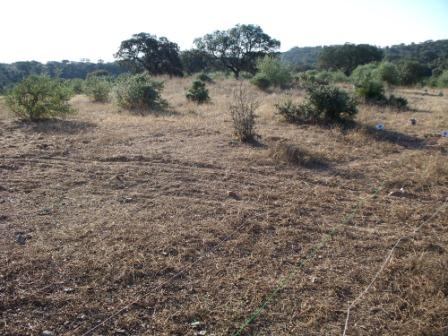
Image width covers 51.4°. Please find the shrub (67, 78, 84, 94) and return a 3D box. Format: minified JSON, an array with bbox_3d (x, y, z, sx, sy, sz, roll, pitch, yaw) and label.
[{"bbox_3d":[-9.009,-4.947,28.167,1.056,0.911,0.950,0,12,0],"label":"shrub"}]

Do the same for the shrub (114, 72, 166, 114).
[{"bbox_3d":[-3.018,-2.726,16.689,1.807,1.361,1.626,0,12,0],"label":"shrub"}]

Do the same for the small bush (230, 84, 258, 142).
[{"bbox_3d":[0.413,-1.149,9.745,0.609,1.177,0.578,0,12,0],"label":"small bush"}]

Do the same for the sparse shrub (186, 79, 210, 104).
[{"bbox_3d":[-1.115,-3.343,20.258,1.012,1.077,0.962,0,12,0],"label":"sparse shrub"}]

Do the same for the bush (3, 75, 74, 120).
[{"bbox_3d":[-5.671,-2.169,14.171,2.065,1.323,1.755,0,12,0],"label":"bush"}]

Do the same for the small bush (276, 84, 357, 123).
[{"bbox_3d":[2.726,-1.908,13.612,2.267,1.047,1.474,0,12,0],"label":"small bush"}]

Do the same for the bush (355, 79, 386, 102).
[{"bbox_3d":[6.805,-3.601,21.526,1.434,1.050,1.219,0,12,0],"label":"bush"}]

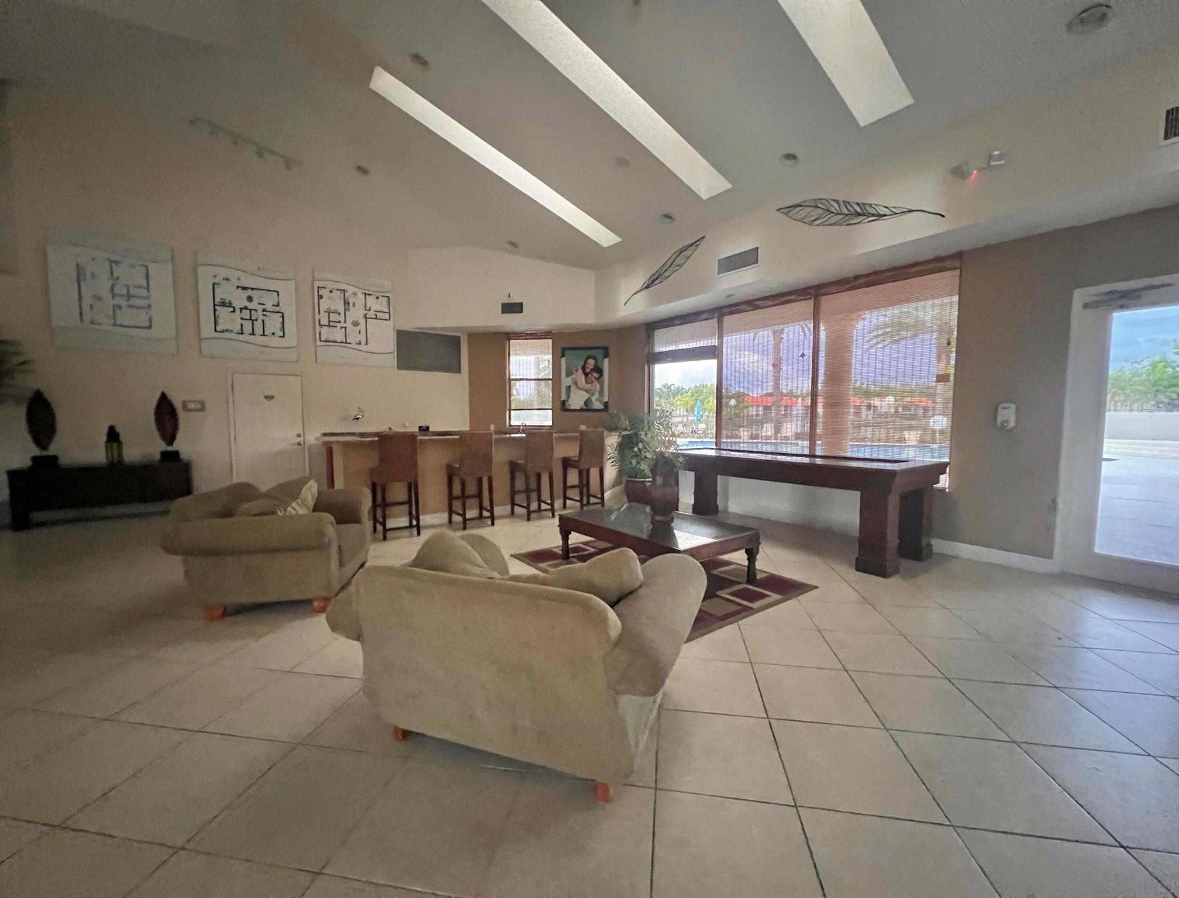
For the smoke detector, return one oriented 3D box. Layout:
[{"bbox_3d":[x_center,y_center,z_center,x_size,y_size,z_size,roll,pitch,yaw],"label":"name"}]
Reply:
[{"bbox_3d":[3.184,-2.713,2.863,0.190,0.050,0.190,18,-7,-34],"label":"smoke detector"}]

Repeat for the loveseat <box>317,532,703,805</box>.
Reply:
[{"bbox_3d":[-0.239,0.814,2.116,1.466,0.822,0.959,1,4,20],"label":"loveseat"}]

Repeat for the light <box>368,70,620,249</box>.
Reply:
[{"bbox_3d":[-0.948,-3.495,5.678,3.400,0.100,0.370,18,-7,-34],"label":"light"}]

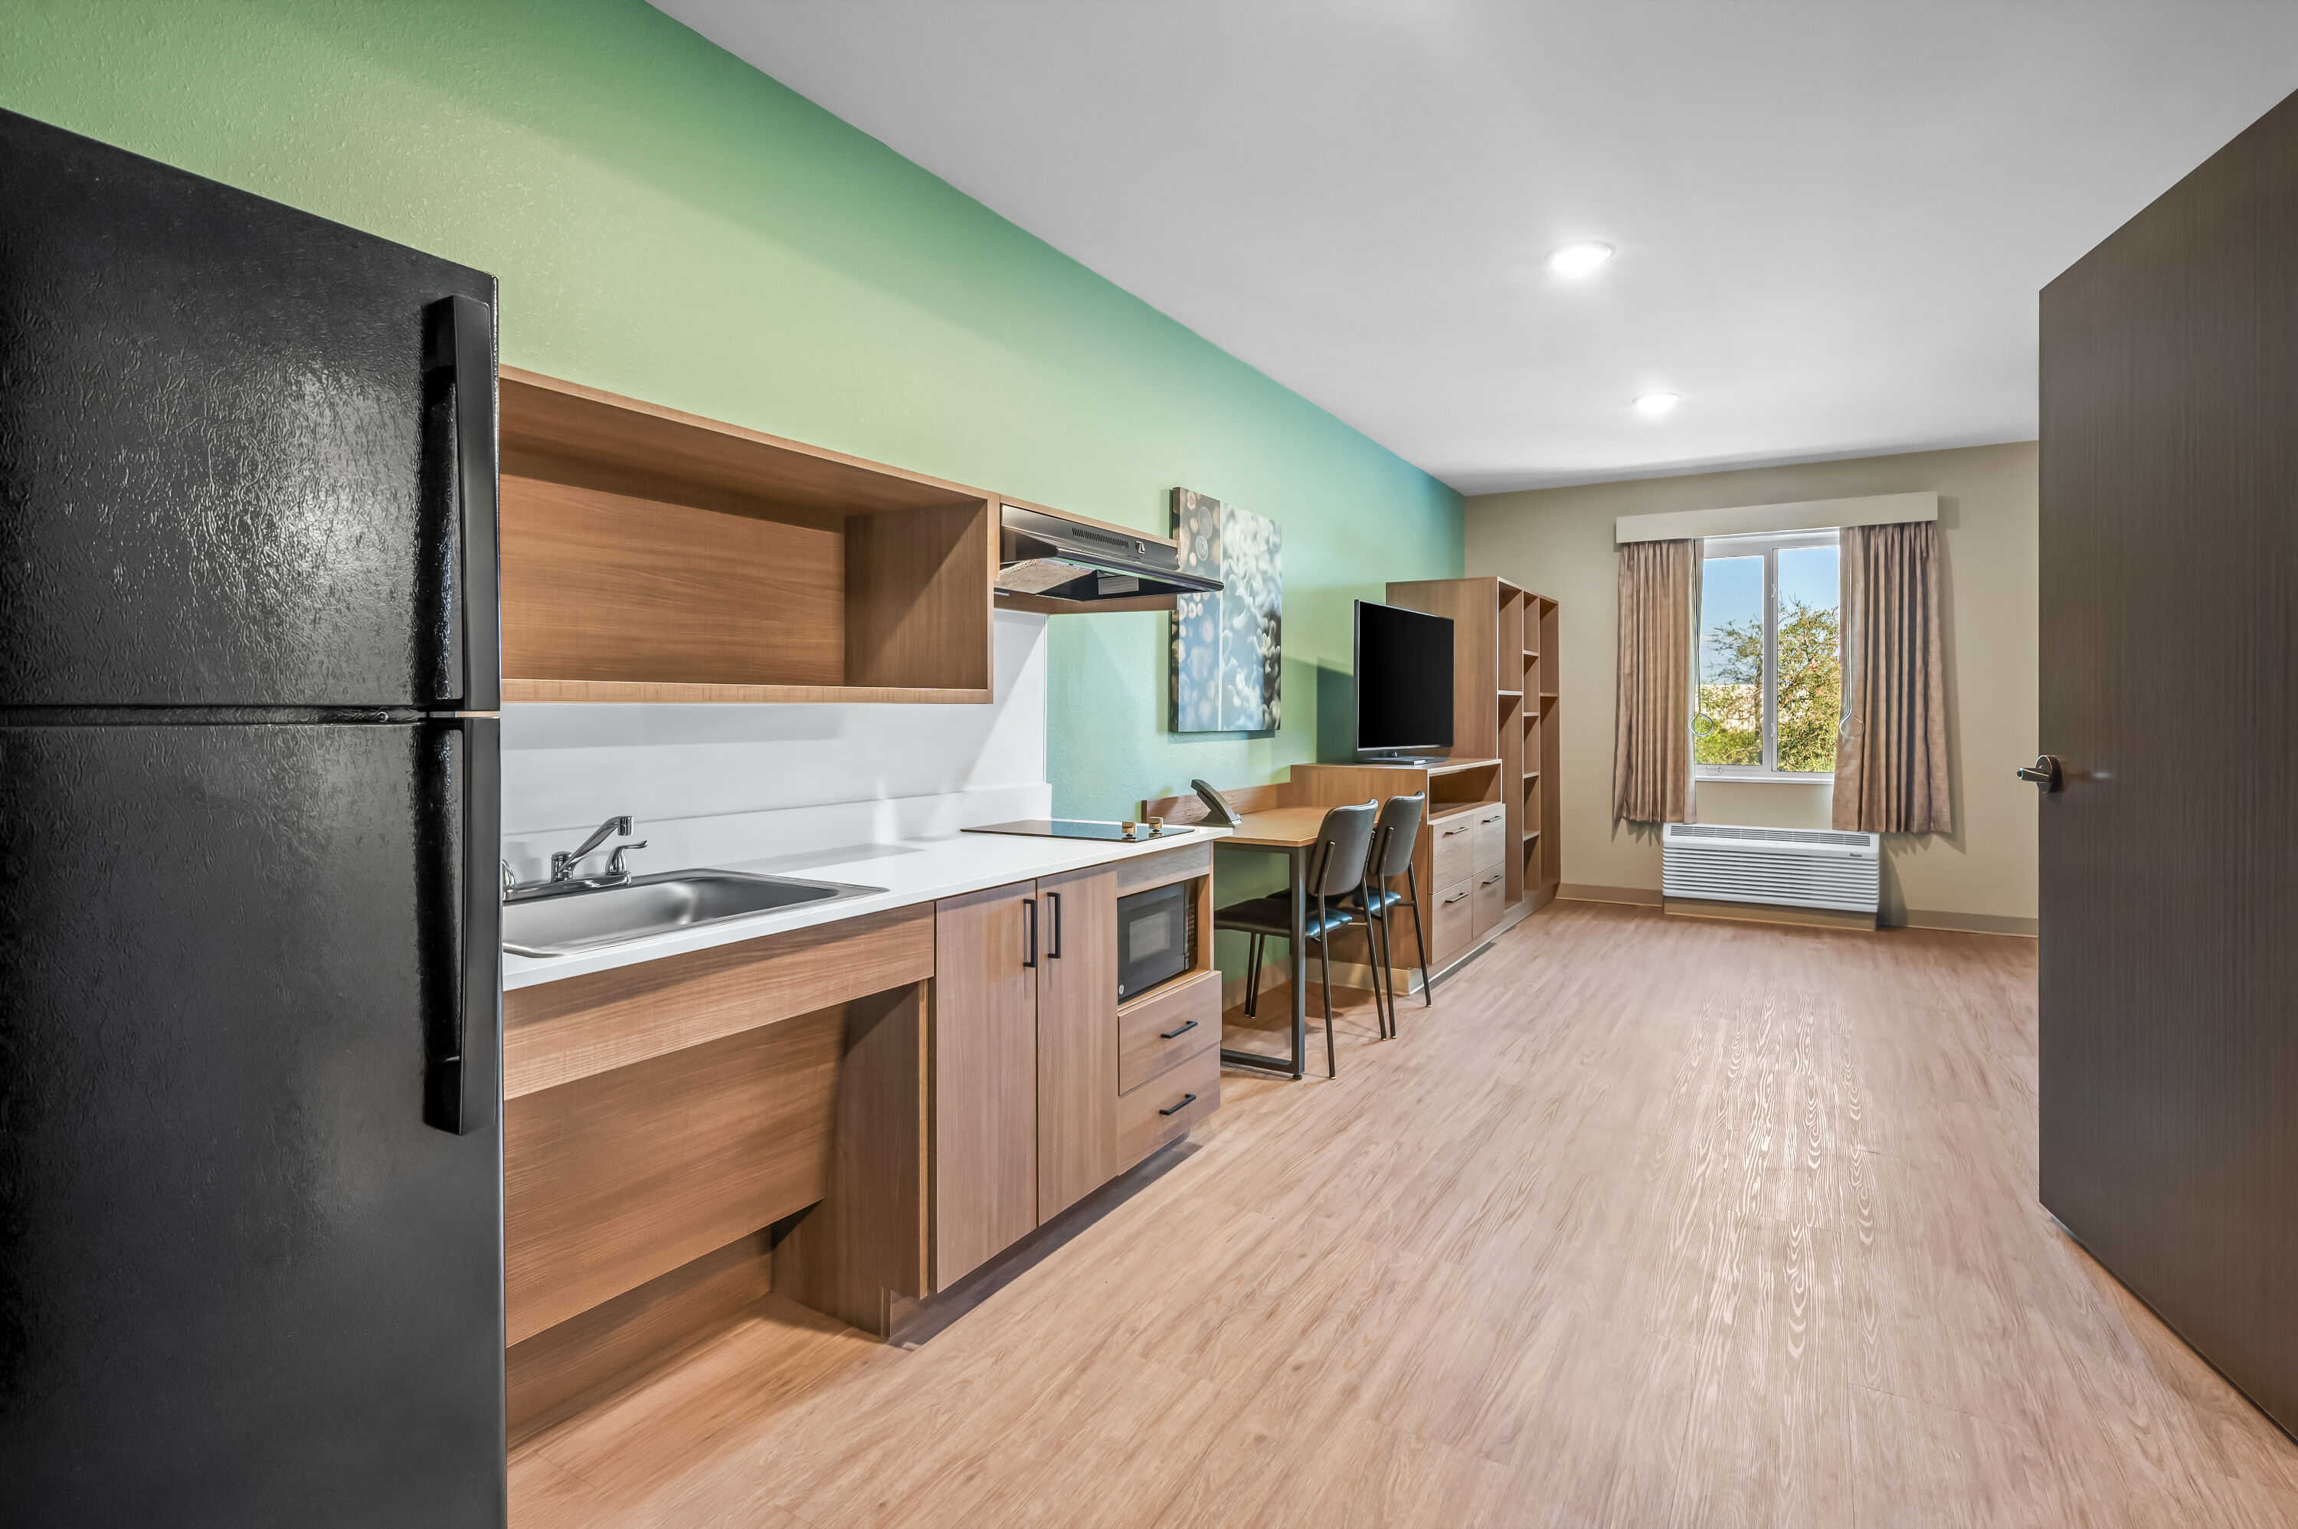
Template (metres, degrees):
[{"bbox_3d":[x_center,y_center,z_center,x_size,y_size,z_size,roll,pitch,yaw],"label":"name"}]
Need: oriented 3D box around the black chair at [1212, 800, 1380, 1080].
[{"bbox_3d":[0.487,0.563,3.861,0.580,0.870,0.515,2,3,32],"label":"black chair"}]

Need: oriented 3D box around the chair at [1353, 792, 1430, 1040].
[{"bbox_3d":[0.758,0.541,4.301,0.580,0.868,0.520,2,3,32],"label":"chair"}]

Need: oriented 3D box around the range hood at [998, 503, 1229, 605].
[{"bbox_3d":[-0.231,-0.522,2.762,0.547,0.131,0.759,2,3,32],"label":"range hood"}]

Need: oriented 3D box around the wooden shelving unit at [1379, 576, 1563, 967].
[{"bbox_3d":[1.937,-0.071,6.340,0.586,1.882,1.548,2,3,32],"label":"wooden shelving unit"}]

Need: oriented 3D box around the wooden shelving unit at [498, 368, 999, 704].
[{"bbox_3d":[-0.830,-0.339,1.979,0.444,0.459,1.187,2,3,32],"label":"wooden shelving unit"}]

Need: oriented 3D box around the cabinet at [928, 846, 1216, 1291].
[{"bbox_3d":[-0.337,0.620,2.671,0.556,0.779,1.195,2,3,32],"label":"cabinet"}]

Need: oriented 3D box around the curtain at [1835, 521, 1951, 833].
[{"bbox_3d":[4.009,-0.489,5.863,0.509,1.718,0.130,2,3,32],"label":"curtain"}]

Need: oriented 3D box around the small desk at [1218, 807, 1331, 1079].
[{"bbox_3d":[0.569,0.608,4.148,0.551,0.752,1.200,2,3,32],"label":"small desk"}]

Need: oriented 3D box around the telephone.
[{"bbox_3d":[0.266,0.148,3.970,0.190,0.190,0.150,1,3,24],"label":"telephone"}]

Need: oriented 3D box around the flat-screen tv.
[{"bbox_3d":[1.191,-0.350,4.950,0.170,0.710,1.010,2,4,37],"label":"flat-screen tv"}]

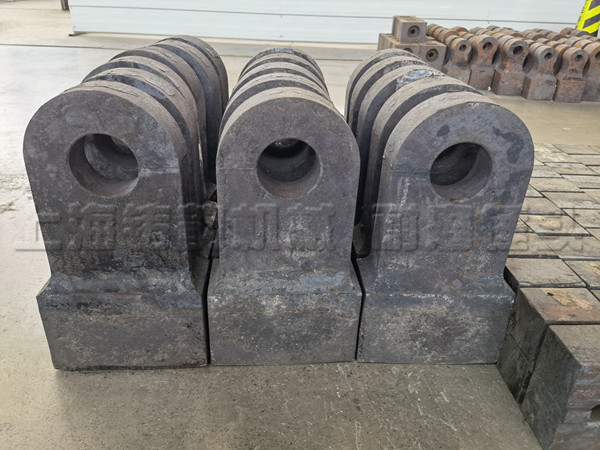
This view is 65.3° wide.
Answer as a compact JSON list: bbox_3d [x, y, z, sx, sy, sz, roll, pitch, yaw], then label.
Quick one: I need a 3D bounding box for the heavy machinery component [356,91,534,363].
[{"bbox_3d":[0.309,0.022,1.036,0.335,0.605,0.150,1,27,-3],"label":"heavy machinery component"}]

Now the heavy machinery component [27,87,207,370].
[{"bbox_3d":[-0.373,0.017,0.993,0.337,0.608,0.150,1,27,-3],"label":"heavy machinery component"}]

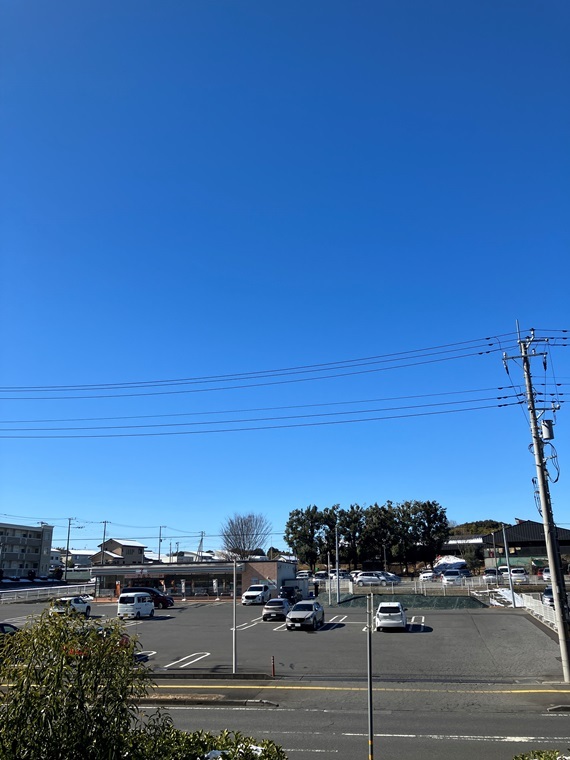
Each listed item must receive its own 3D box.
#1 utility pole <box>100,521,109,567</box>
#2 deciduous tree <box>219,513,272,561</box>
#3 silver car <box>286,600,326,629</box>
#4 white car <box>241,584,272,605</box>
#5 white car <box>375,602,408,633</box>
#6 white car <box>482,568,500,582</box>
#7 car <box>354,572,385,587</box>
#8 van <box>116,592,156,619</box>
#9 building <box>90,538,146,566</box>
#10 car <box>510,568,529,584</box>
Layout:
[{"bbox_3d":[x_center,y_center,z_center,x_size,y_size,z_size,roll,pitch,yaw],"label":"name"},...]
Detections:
[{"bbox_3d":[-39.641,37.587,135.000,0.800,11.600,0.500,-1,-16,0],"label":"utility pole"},{"bbox_3d":[-6.138,26.860,98.000,8.000,10.800,8.000,-1,-16,0],"label":"deciduous tree"},{"bbox_3d":[1.330,15.027,39.387,1.810,1.550,4.420,-5,-16,13],"label":"silver car"},{"bbox_3d":[-2.593,20.700,59.378,1.860,1.690,4.600,-5,-16,14],"label":"white car"},{"bbox_3d":[6.727,14.592,38.051,1.730,1.560,4.450,-5,-16,13],"label":"white car"},{"bbox_3d":[23.459,22.392,70.000,1.700,1.560,4.100,-8,-17,23],"label":"white car"},{"bbox_3d":[9.673,22.245,68.500,4.100,1.530,1.700,-5,-16,13],"label":"car"},{"bbox_3d":[-11.602,17.704,48.348,1.475,1.900,3.400,-5,-16,13],"label":"van"},{"bbox_3d":[-40.508,43.502,150.000,9.500,8.400,11.000,-5,-16,14],"label":"building"},{"bbox_3d":[26.493,22.079,69.300,1.500,1.660,3.400,-8,-17,24],"label":"car"}]

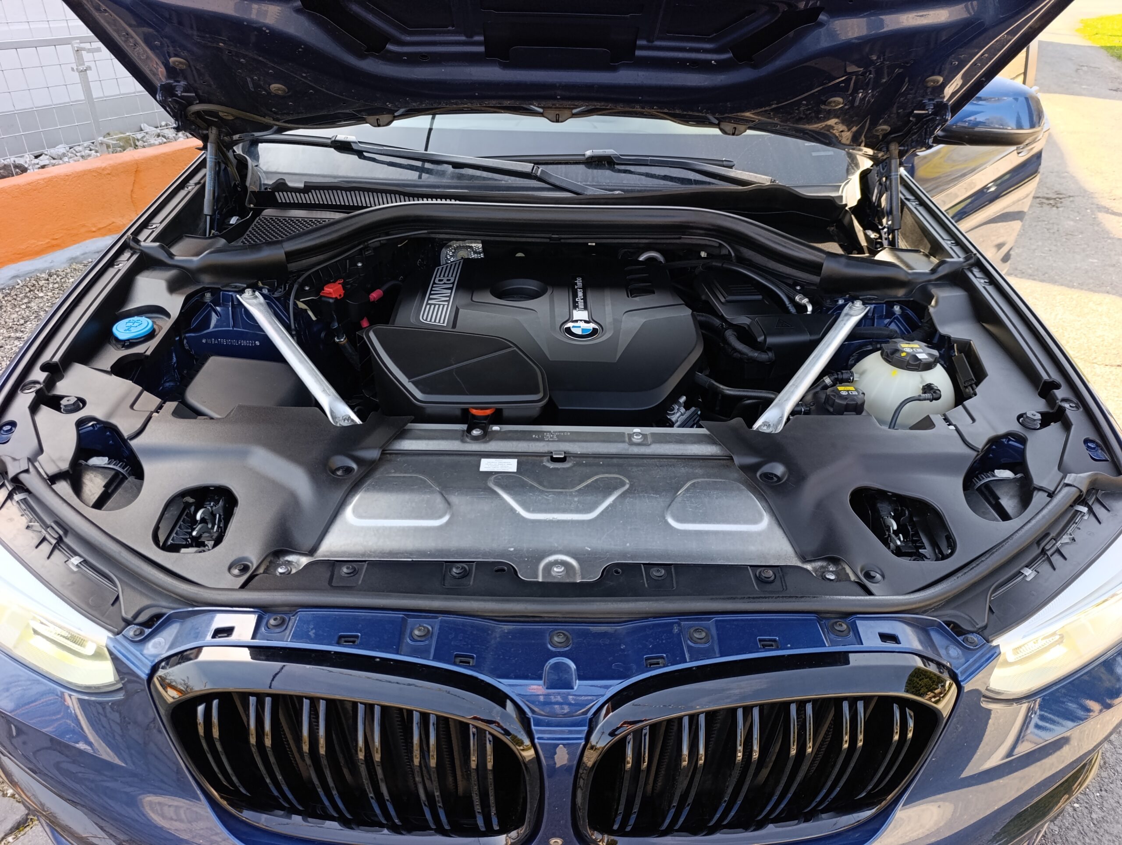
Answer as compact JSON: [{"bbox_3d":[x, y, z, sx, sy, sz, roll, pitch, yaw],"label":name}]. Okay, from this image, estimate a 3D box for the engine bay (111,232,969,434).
[{"bbox_3d":[-0.030,-0.115,1.290,1.330,0.320,0.570,1,33,-2],"label":"engine bay"}]

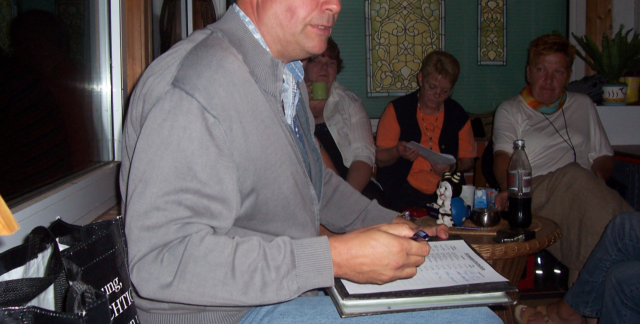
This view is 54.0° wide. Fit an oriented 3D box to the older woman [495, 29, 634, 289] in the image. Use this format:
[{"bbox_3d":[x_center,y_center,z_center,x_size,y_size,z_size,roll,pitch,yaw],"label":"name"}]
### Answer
[{"bbox_3d":[0.830,0.140,2.180,0.560,1.140,0.850,0,5,16],"label":"older woman"}]

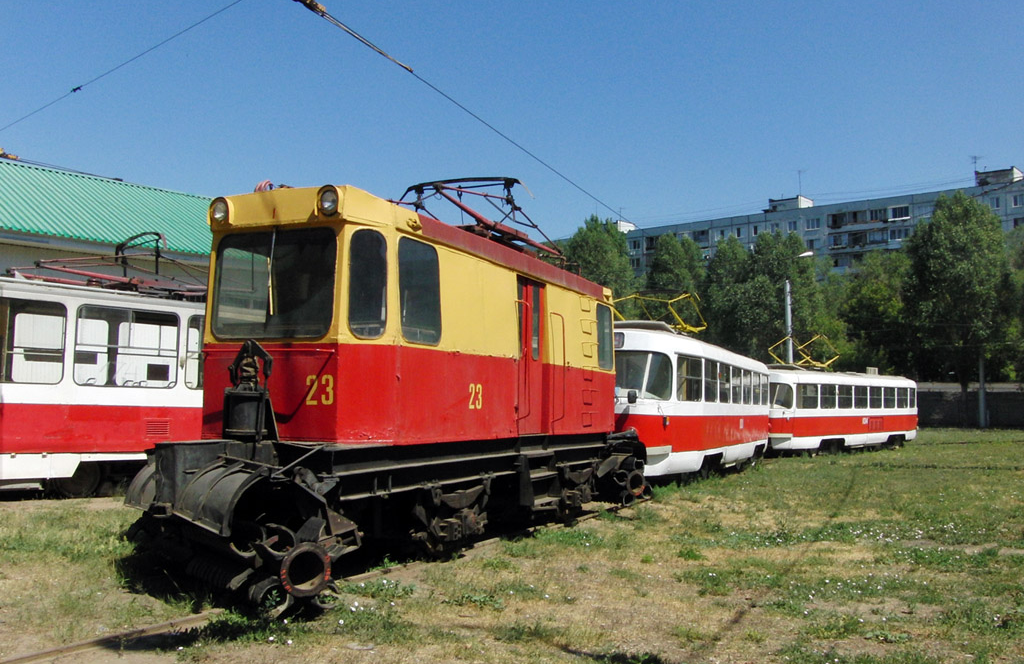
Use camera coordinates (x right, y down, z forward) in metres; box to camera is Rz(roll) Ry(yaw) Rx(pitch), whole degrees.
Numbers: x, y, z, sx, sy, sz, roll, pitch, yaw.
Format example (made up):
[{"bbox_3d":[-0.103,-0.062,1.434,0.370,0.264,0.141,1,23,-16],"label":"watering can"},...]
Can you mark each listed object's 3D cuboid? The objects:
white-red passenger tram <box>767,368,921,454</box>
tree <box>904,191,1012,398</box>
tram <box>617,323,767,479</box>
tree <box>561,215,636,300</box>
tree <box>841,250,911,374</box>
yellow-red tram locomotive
[{"bbox_3d":[13.344,3.217,31.590,13.700,3.150,2.500,6,-9,-43],"label":"white-red passenger tram"},{"bbox_3d":[30.189,-1.555,52.000,7.200,16.024,7.200,0,-6,0],"label":"tree"},{"bbox_3d":[4.637,1.947,19.678,2.500,3.150,13.750,-3,-7,27],"label":"tram"},{"bbox_3d":[6.298,-0.837,56.000,5.800,15.436,5.800,0,-6,0],"label":"tree"},{"bbox_3d":[25.733,0.456,54.000,5.800,12.357,5.800,0,-6,0],"label":"tree"},{"bbox_3d":[-0.826,0.392,10.168,2.650,4.350,8.000,-3,-7,29],"label":"yellow-red tram locomotive"}]

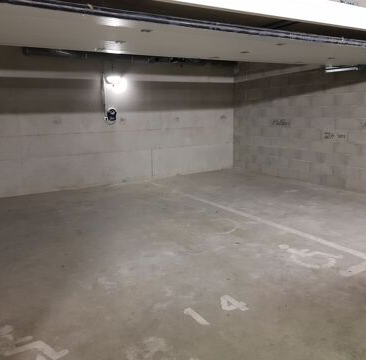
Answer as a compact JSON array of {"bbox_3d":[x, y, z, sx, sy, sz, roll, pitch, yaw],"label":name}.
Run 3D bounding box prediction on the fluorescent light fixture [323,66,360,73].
[{"bbox_3d":[2.621,-1.827,5.962,0.100,0.070,0.620,-8,12,-31],"label":"fluorescent light fixture"}]

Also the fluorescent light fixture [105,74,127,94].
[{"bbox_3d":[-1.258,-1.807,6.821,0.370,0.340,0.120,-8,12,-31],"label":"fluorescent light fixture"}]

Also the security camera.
[{"bbox_3d":[-1.360,-1.208,6.858,0.190,0.280,0.120,-8,12,-31],"label":"security camera"}]

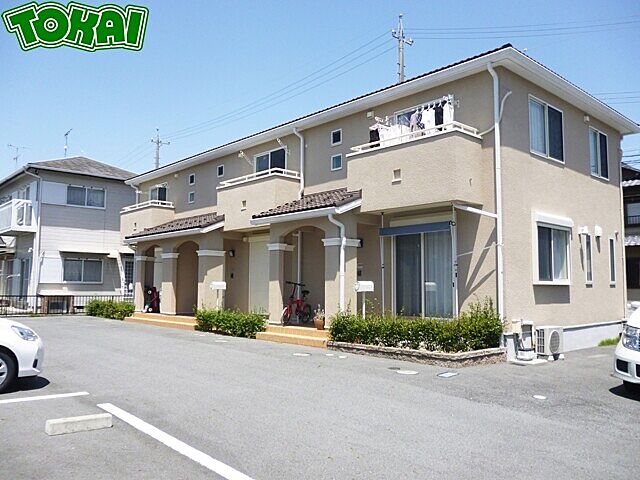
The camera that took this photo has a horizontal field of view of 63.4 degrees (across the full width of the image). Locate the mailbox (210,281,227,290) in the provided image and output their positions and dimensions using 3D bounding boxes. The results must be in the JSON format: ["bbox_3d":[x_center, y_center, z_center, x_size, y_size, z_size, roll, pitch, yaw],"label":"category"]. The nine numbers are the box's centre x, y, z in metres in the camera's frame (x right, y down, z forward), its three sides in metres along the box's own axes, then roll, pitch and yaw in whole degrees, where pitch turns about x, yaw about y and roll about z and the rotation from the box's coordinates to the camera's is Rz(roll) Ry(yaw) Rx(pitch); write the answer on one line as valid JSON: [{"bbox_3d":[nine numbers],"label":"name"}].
[{"bbox_3d":[-2.968,1.346,15.218,0.460,0.230,0.180,4,-6,-42],"label":"mailbox"}]

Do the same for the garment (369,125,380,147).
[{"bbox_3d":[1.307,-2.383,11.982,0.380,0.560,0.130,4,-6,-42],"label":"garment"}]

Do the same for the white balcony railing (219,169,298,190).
[{"bbox_3d":[-1.901,-1.705,15.387,0.870,0.250,3.080,4,-6,-42],"label":"white balcony railing"}]

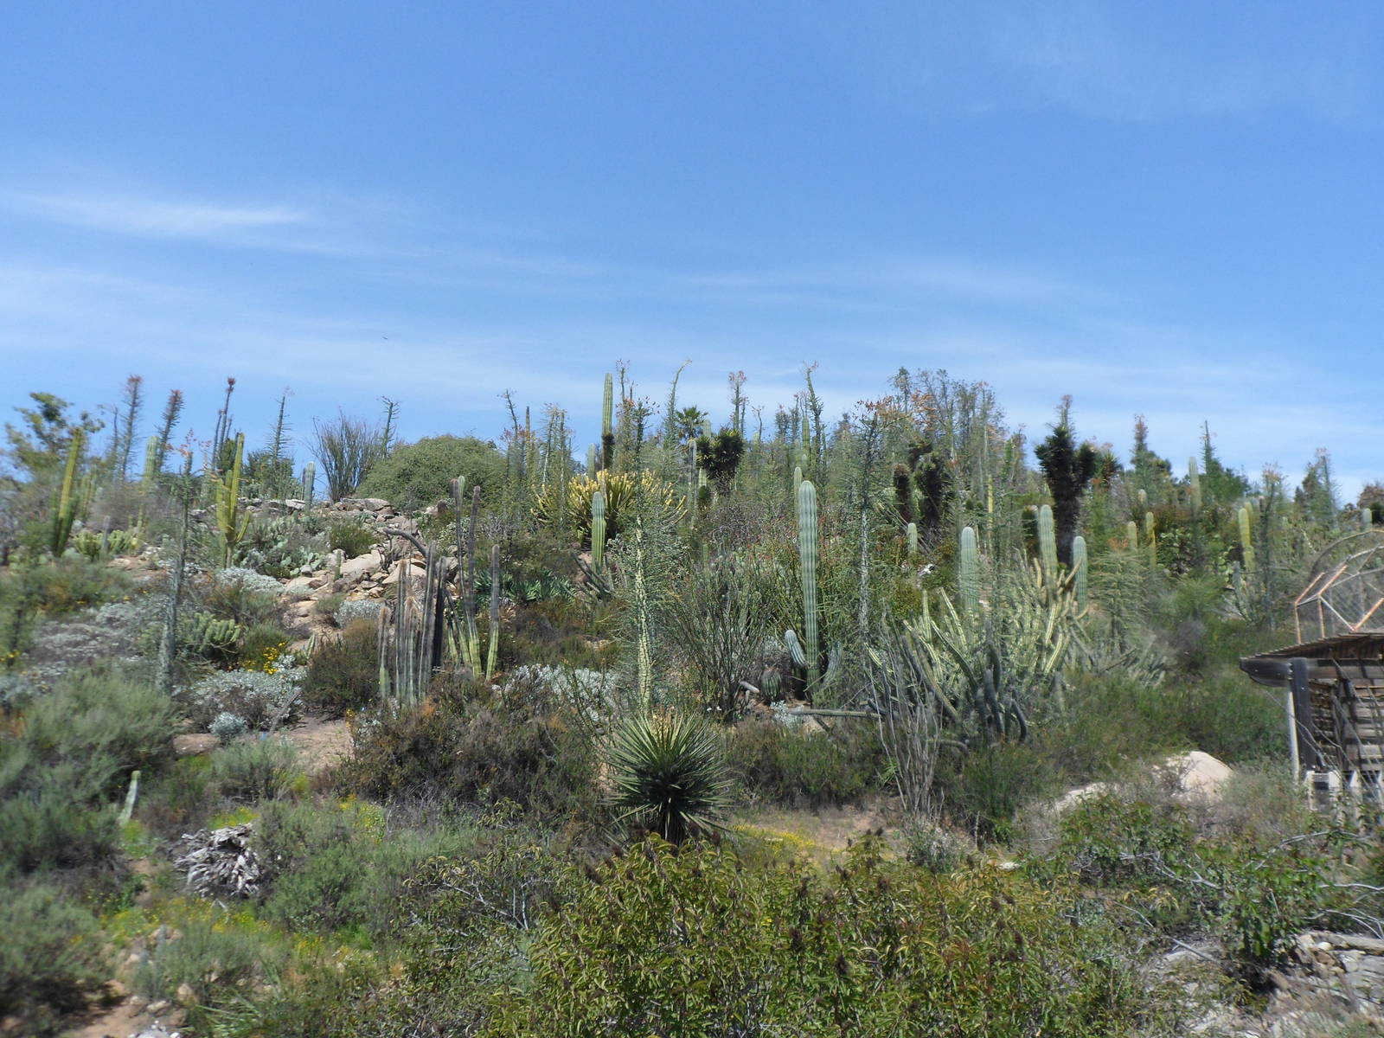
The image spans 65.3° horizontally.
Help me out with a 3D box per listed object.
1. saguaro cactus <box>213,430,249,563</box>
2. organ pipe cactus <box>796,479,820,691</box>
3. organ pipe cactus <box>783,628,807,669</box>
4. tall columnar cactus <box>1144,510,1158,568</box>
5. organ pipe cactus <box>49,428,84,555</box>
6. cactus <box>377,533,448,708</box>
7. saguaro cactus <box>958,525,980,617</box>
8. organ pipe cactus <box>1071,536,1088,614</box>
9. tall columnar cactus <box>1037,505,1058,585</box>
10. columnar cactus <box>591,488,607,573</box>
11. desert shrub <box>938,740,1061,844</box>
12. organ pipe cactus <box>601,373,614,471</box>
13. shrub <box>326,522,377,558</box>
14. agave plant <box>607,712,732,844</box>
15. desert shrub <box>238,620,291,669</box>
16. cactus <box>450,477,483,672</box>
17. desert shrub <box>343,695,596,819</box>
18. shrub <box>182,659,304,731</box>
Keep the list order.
[{"bbox_3d":[-10.874,-0.461,25.500,0.604,3.150,0.513,4,-11,-23],"label":"saguaro cactus"},{"bbox_3d":[2.154,1.267,19.915,0.360,4.014,0.360,-1,-9,6],"label":"organ pipe cactus"},{"bbox_3d":[1.863,2.331,19.481,0.420,0.737,0.330,-1,-9,5],"label":"organ pipe cactus"},{"bbox_3d":[14.958,0.650,35.223,0.420,1.844,0.400,-4,-9,23],"label":"tall columnar cactus"},{"bbox_3d":[-15.059,-0.654,26.000,0.453,3.020,0.430,6,-12,-30],"label":"organ pipe cactus"},{"bbox_3d":[-4.133,1.557,16.000,0.851,2.500,0.724,3,-11,-14],"label":"cactus"},{"bbox_3d":[5.778,1.104,22.500,0.351,1.929,0.351,-3,-11,14],"label":"saguaro cactus"},{"bbox_3d":[8.448,1.234,23.500,0.226,1.772,0.226,-4,-11,20],"label":"organ pipe cactus"},{"bbox_3d":[8.071,0.638,24.500,0.334,1.959,0.334,-3,-11,18],"label":"tall columnar cactus"},{"bbox_3d":[-2.686,0.321,31.178,0.440,2.459,0.420,1,-9,-5],"label":"columnar cactus"},{"bbox_3d":[3.523,3.131,12.400,1.363,1.159,1.227,-3,-11,15],"label":"desert shrub"},{"bbox_3d":[-3.251,-3.726,41.882,0.420,4.040,0.420,1,-9,-4],"label":"organ pipe cactus"},{"bbox_3d":[-8.766,0.529,27.871,1.256,0.954,1.150,3,-9,-17],"label":"shrub"},{"bbox_3d":[-0.248,3.049,12.686,1.449,1.492,1.450,0,-9,-1],"label":"agave plant"},{"bbox_3d":[-7.127,2.090,18.000,0.807,0.808,0.767,4,-11,-21],"label":"desert shrub"},{"bbox_3d":[-3.999,0.984,19.150,0.580,3.539,0.500,2,-9,-12],"label":"cactus"},{"bbox_3d":[-2.970,3.165,14.393,3.388,1.575,2.200,2,-9,-11],"label":"desert shrub"},{"bbox_3d":[-6.558,2.576,15.800,1.640,1.047,1.312,4,-11,-22],"label":"shrub"}]

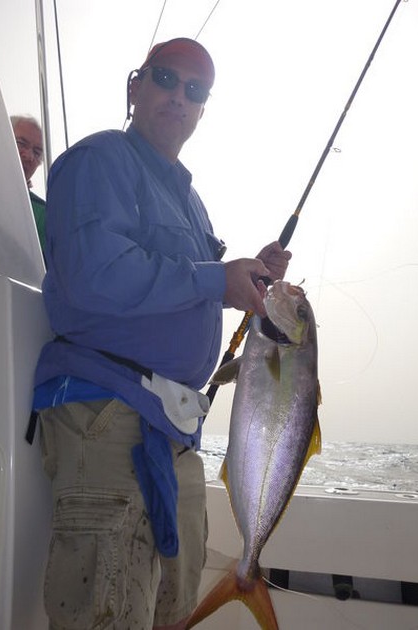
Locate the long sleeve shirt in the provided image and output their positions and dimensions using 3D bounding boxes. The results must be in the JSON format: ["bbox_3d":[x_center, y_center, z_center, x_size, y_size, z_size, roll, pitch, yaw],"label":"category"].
[{"bbox_3d":[-0.165,-0.079,1.160,0.430,0.730,0.520,-6,-15,29],"label":"long sleeve shirt"}]

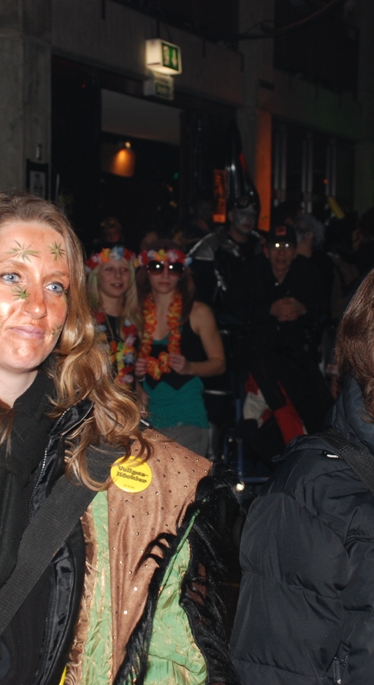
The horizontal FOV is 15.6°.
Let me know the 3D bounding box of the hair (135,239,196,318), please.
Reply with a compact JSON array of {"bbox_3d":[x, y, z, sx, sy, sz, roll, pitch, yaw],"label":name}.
[{"bbox_3d":[-0.095,-0.284,6.060,0.255,0.350,0.220,1,3,2],"label":"hair"}]

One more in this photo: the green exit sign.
[{"bbox_3d":[-0.143,-1.735,8.300,0.100,0.170,0.300,2,4,24],"label":"green exit sign"}]

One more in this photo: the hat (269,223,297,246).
[{"bbox_3d":[0.579,-0.648,8.200,0.175,0.145,0.215,1,3,3],"label":"hat"}]

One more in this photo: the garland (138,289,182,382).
[{"bbox_3d":[-0.115,-0.030,5.950,0.190,0.390,0.220,0,3,0],"label":"garland"}]

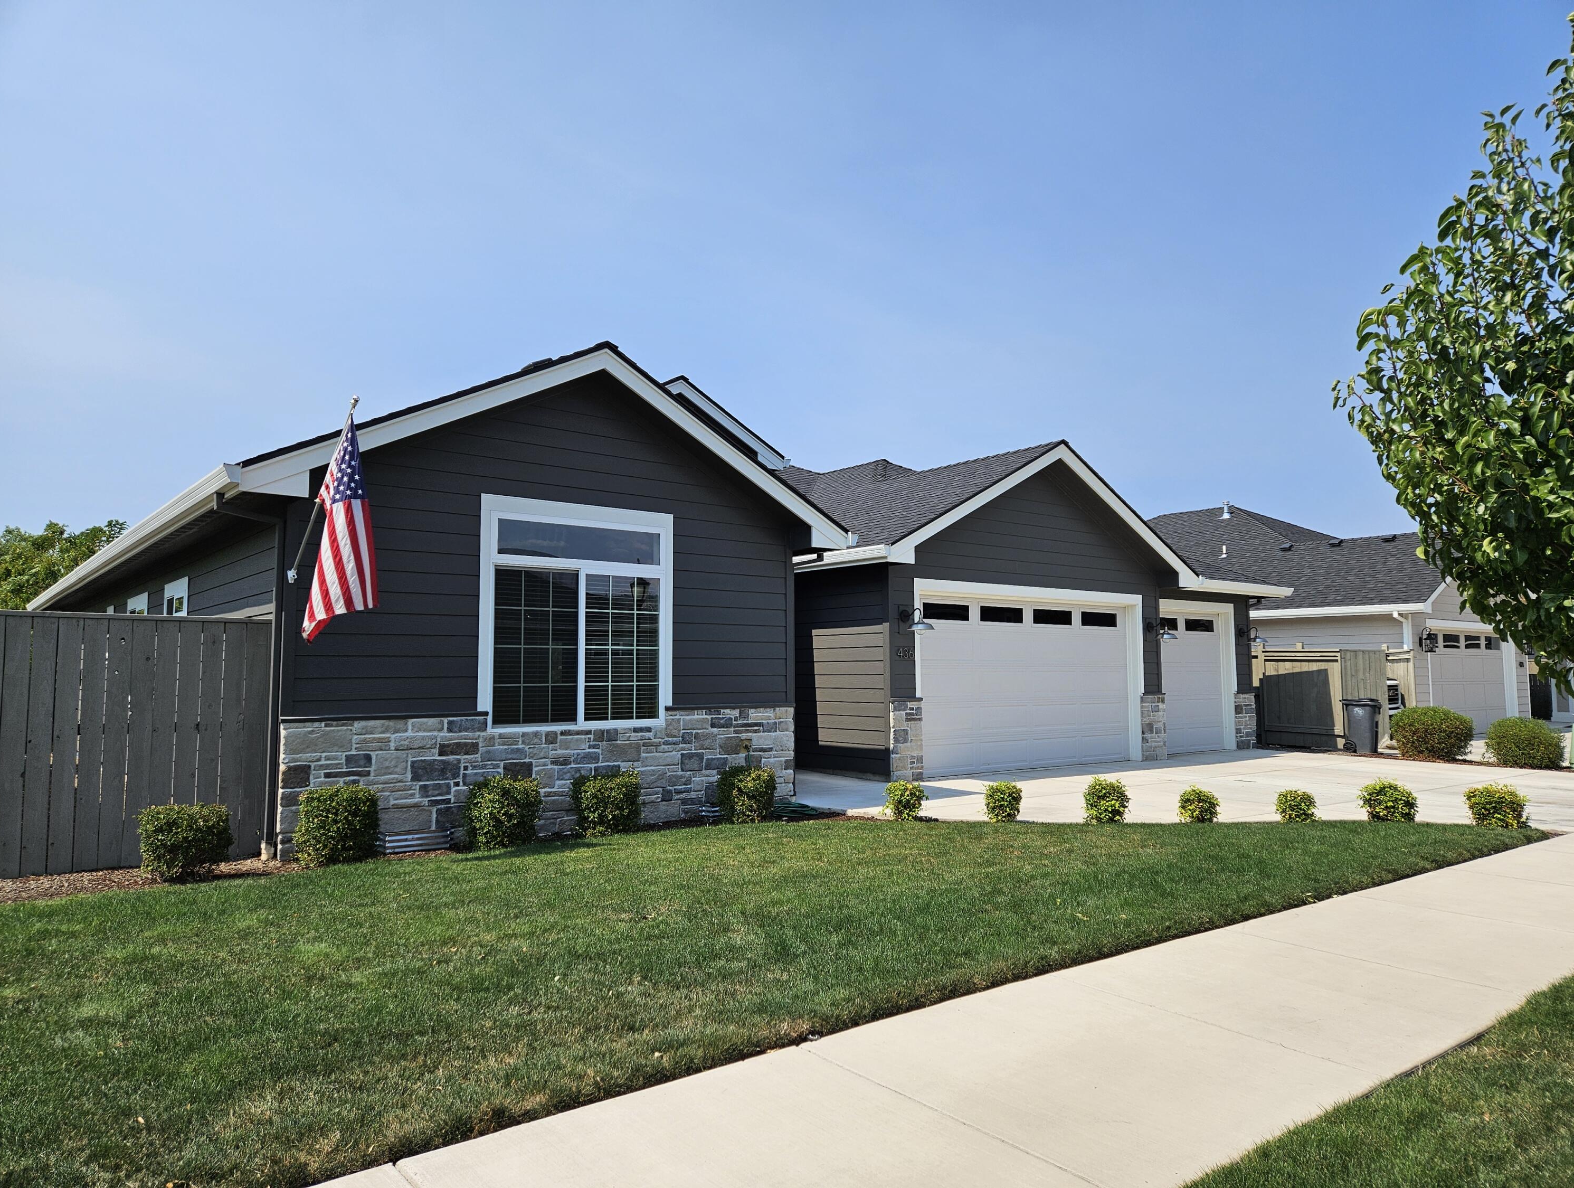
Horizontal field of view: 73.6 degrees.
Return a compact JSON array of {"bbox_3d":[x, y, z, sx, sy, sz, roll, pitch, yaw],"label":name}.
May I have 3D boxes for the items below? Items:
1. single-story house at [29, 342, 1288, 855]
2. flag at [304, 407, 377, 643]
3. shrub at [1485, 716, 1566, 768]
[{"bbox_3d":[-2.881,0.307,20.615,18.300,5.450,18.500,3,-6,-39],"label":"single-story house"},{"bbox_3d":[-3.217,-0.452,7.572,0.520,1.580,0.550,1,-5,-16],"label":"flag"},{"bbox_3d":[11.904,2.392,16.985,0.986,0.837,0.986,3,-5,-39],"label":"shrub"}]

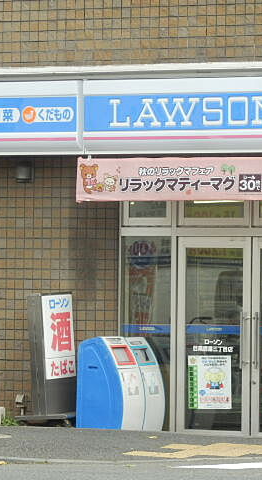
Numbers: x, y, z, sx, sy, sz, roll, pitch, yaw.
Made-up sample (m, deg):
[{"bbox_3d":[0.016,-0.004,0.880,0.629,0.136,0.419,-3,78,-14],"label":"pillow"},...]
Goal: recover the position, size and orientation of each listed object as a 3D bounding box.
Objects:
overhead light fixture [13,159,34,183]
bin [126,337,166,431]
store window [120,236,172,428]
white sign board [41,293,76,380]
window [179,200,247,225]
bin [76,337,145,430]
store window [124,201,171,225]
[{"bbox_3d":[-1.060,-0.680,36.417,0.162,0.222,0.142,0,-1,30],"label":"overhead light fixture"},{"bbox_3d":[0.002,1.514,38.425,0.570,0.980,0.410,0,-1,30],"label":"bin"},{"bbox_3d":[0.160,0.978,38.731,0.629,2.041,0.080,0,-1,28],"label":"store window"},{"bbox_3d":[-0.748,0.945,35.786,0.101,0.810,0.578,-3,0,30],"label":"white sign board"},{"bbox_3d":[0.805,-0.315,35.484,0.777,0.368,0.081,0,-1,30],"label":"window"},{"bbox_3d":[-0.189,1.380,35.338,0.531,0.890,0.432,0,-1,30],"label":"bin"},{"bbox_3d":[0.174,-0.345,38.750,0.599,0.406,0.080,0,-1,28],"label":"store window"}]

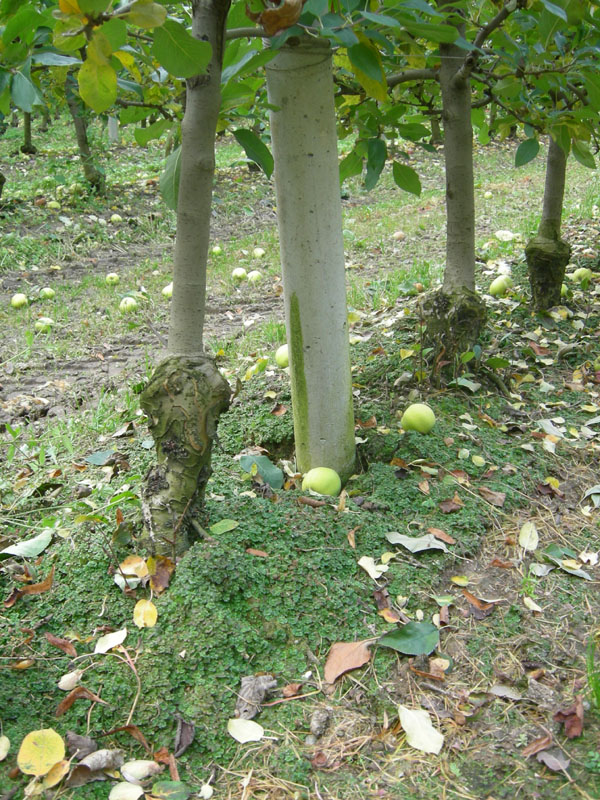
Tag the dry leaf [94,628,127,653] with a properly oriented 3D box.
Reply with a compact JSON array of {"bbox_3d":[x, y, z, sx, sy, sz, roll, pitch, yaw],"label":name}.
[{"bbox_3d":[-0.260,0.330,1.203,0.025,0.012,0.053,28,42,30],"label":"dry leaf"}]

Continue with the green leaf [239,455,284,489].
[{"bbox_3d":[-0.075,0.142,1.740,0.099,0.015,0.047,33,59,21],"label":"green leaf"}]

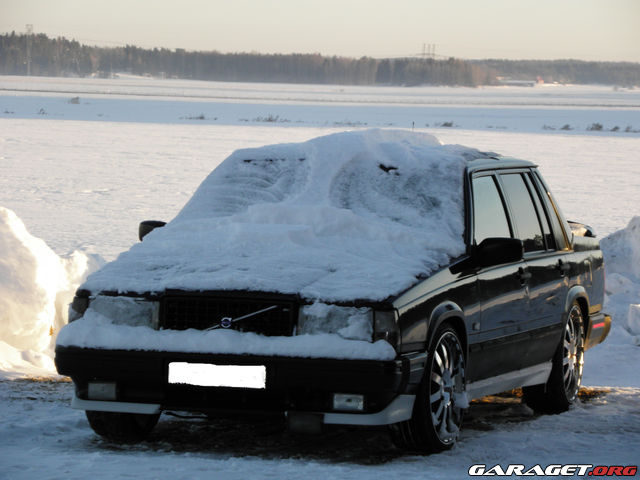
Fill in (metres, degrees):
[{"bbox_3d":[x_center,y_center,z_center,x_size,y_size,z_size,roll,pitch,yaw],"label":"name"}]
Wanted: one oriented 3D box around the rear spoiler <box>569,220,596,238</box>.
[{"bbox_3d":[0.903,-0.087,22.215,1.360,0.120,0.230,2,2,17],"label":"rear spoiler"}]

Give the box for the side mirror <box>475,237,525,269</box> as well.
[{"bbox_3d":[0.875,0.066,19.126,0.235,0.150,0.125,2,2,17],"label":"side mirror"}]

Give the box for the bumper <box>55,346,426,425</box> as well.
[{"bbox_3d":[-0.395,0.664,18.128,1.730,0.310,0.460,2,2,17],"label":"bumper"}]

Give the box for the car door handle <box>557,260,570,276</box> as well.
[{"bbox_3d":[1.284,0.150,20.500,0.045,0.085,0.170,2,2,17],"label":"car door handle"}]

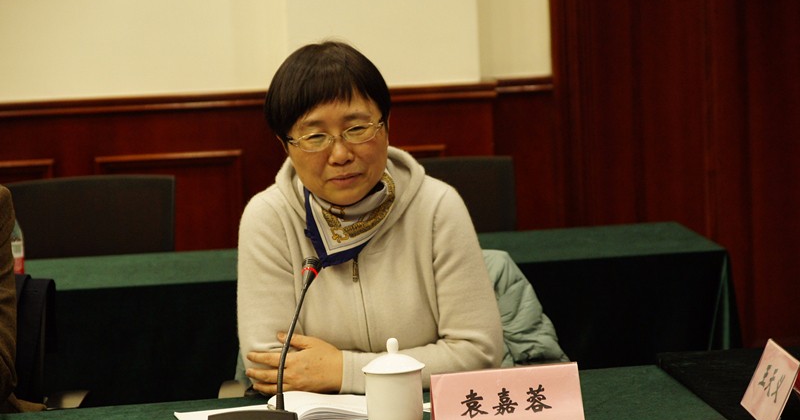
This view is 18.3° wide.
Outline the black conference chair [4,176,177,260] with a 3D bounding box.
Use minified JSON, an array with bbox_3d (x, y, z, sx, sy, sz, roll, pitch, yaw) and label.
[{"bbox_3d":[-0.663,0.390,5.530,0.540,0.900,0.580,-3,7,-11],"label":"black conference chair"}]

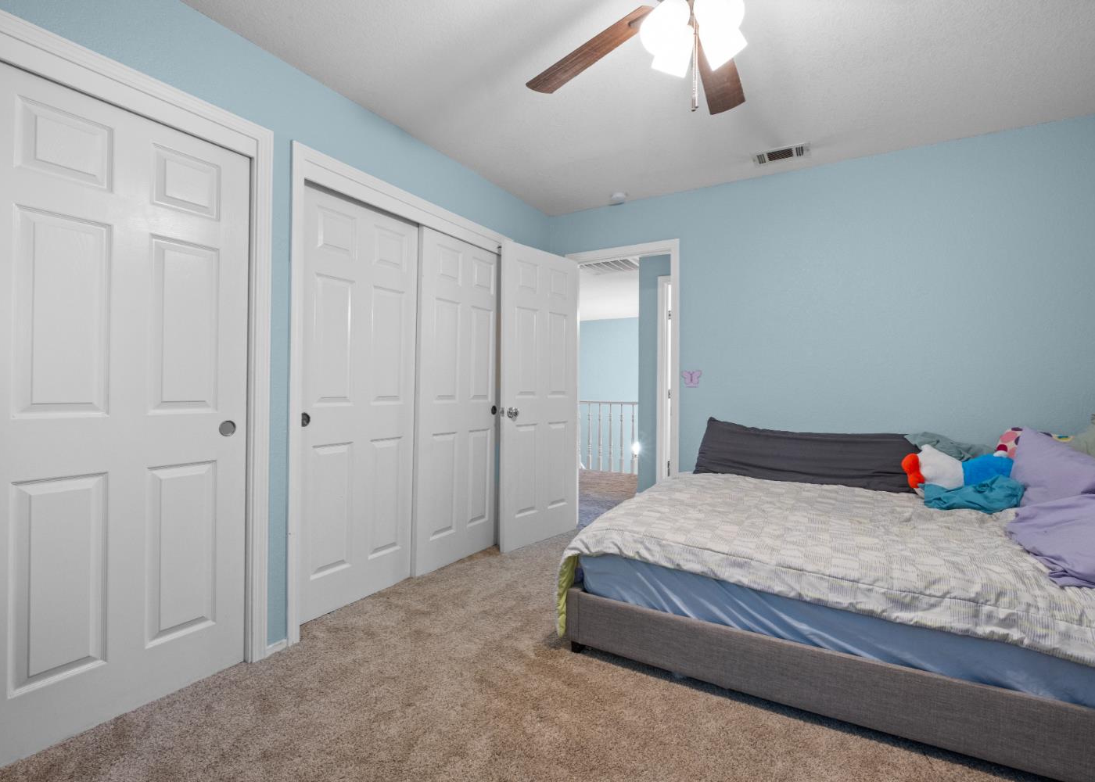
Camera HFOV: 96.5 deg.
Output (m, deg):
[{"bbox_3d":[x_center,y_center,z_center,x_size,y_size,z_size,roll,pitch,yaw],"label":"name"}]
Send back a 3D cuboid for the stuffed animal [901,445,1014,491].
[{"bbox_3d":[1.925,0.391,2.269,0.460,0.260,0.260,1,0,32],"label":"stuffed animal"}]

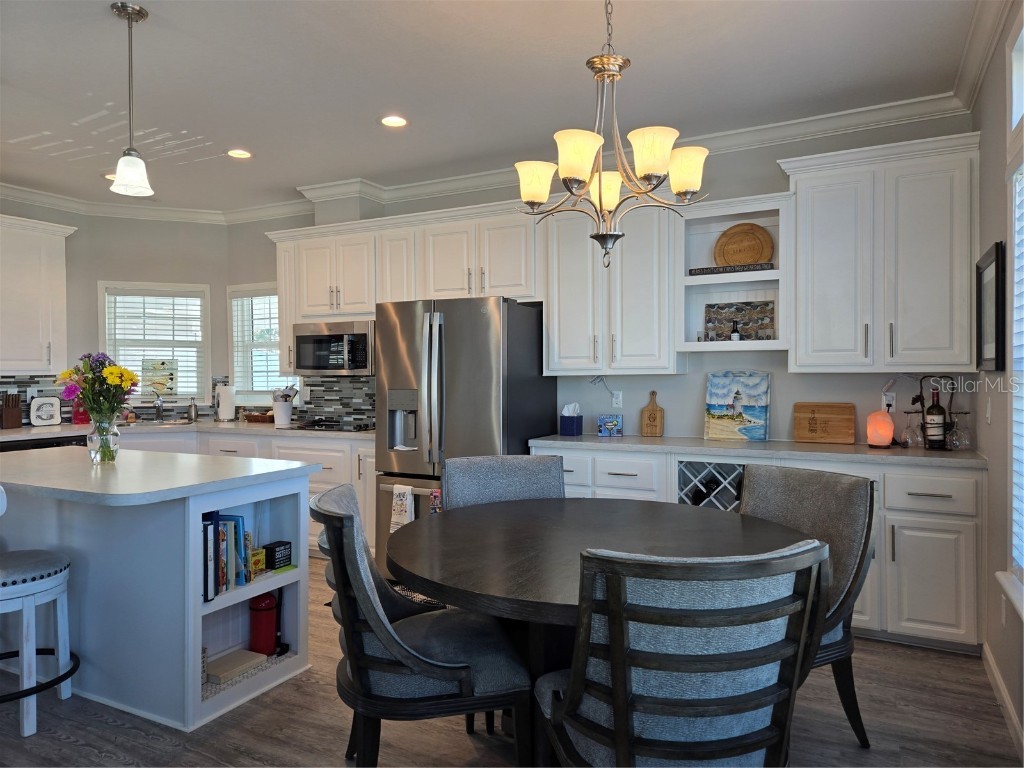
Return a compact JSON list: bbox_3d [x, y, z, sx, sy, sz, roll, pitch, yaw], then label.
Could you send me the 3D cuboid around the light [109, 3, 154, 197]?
[{"bbox_3d":[-1.503,-1.120,2.680,0.150,0.710,0.150,0,0,28],"label":"light"}]

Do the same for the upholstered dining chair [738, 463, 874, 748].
[{"bbox_3d":[0.883,0.819,2.562,0.667,0.949,0.586,-1,1,-26],"label":"upholstered dining chair"}]

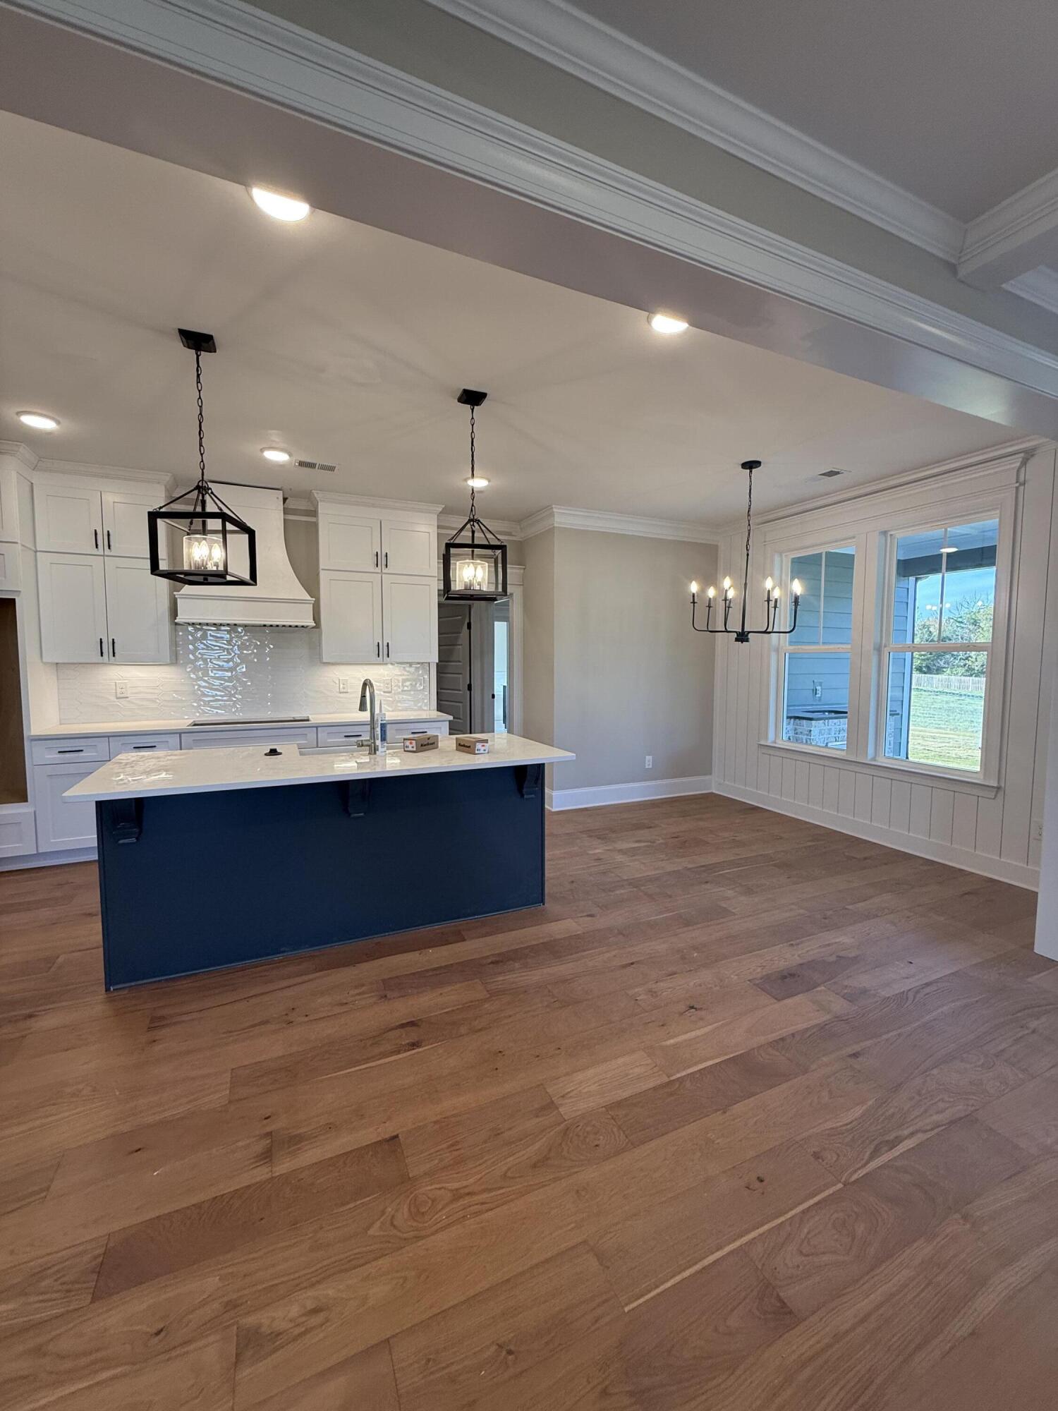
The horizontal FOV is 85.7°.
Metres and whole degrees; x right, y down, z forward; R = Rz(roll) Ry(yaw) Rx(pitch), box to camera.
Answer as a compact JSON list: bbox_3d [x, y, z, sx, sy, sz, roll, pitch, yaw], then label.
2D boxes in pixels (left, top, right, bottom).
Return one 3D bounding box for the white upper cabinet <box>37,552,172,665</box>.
[{"bbox_3d":[-3.084,-0.693,4.223,0.763,0.761,0.330,-2,5,-25],"label":"white upper cabinet"}]

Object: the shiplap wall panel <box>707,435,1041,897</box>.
[{"bbox_3d":[2.587,-0.278,4.612,0.090,2.650,3.020,-2,5,-25],"label":"shiplap wall panel"}]

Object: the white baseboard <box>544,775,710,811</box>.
[{"bbox_3d":[1.088,0.866,5.696,1.906,0.182,0.025,-2,5,-25],"label":"white baseboard"}]

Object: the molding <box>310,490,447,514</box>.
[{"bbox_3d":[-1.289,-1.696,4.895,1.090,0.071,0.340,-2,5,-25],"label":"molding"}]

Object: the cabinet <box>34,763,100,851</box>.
[{"bbox_3d":[-3.189,0.662,4.125,0.415,0.595,0.615,-2,5,-25],"label":"cabinet"}]

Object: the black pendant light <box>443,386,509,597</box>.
[{"bbox_3d":[-0.285,-1.066,2.942,0.300,1.022,0.300,-1,5,-14],"label":"black pendant light"}]

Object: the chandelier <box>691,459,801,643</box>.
[{"bbox_3d":[1.514,-1.033,3.907,0.720,1.206,0.720,-2,5,-25],"label":"chandelier"}]

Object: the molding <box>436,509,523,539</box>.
[{"bbox_3d":[-0.483,-1.704,5.478,0.930,0.148,0.095,-2,5,-25],"label":"molding"}]

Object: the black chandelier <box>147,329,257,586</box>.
[{"bbox_3d":[-1.384,-1.034,2.421,0.300,1.007,0.300,0,5,-4],"label":"black chandelier"}]

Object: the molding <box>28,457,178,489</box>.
[{"bbox_3d":[-2.974,-1.627,3.988,0.835,0.074,0.075,-2,5,-25],"label":"molding"}]

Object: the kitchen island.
[{"bbox_3d":[-0.919,0.710,2.974,2.132,0.914,0.933,-2,5,-25],"label":"kitchen island"}]

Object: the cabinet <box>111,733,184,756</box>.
[{"bbox_3d":[-2.831,0.616,4.333,0.427,0.878,0.604,-2,5,-25],"label":"cabinet"}]

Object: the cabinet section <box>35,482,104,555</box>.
[{"bbox_3d":[-3.283,-1.302,4.144,0.375,0.445,0.310,-2,5,-25],"label":"cabinet section"}]

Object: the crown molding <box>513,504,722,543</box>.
[{"bbox_3d":[0.942,-1.721,5.719,1.960,0.145,0.775,-2,5,-25],"label":"crown molding"}]

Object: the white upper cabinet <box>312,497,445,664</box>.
[{"bbox_3d":[-1.308,-1.055,4.992,1.065,1.367,0.375,-2,5,-25],"label":"white upper cabinet"}]

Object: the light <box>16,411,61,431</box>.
[{"bbox_3d":[-2.748,-1.592,3.201,0.190,0.022,0.190,-2,5,-25],"label":"light"}]

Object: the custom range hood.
[{"bbox_3d":[-2.229,-1.162,4.511,0.936,1.045,0.510,-2,5,-25],"label":"custom range hood"}]

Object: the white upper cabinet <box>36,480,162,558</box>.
[{"bbox_3d":[-3.087,-1.308,4.194,0.773,0.465,0.342,-2,5,-25],"label":"white upper cabinet"}]

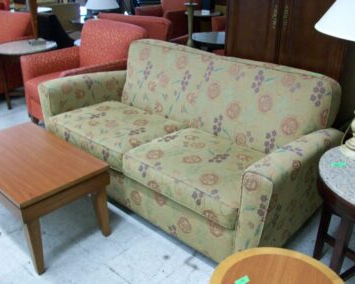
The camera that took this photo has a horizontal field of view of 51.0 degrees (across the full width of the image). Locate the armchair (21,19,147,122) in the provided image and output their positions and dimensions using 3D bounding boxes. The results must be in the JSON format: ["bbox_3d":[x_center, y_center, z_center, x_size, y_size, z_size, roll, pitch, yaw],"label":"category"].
[{"bbox_3d":[-0.875,-0.611,3.527,0.870,0.880,0.860,22,34,36],"label":"armchair"}]

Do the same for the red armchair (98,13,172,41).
[{"bbox_3d":[-0.253,-1.113,4.527,0.890,0.880,0.860,15,30,26],"label":"red armchair"}]

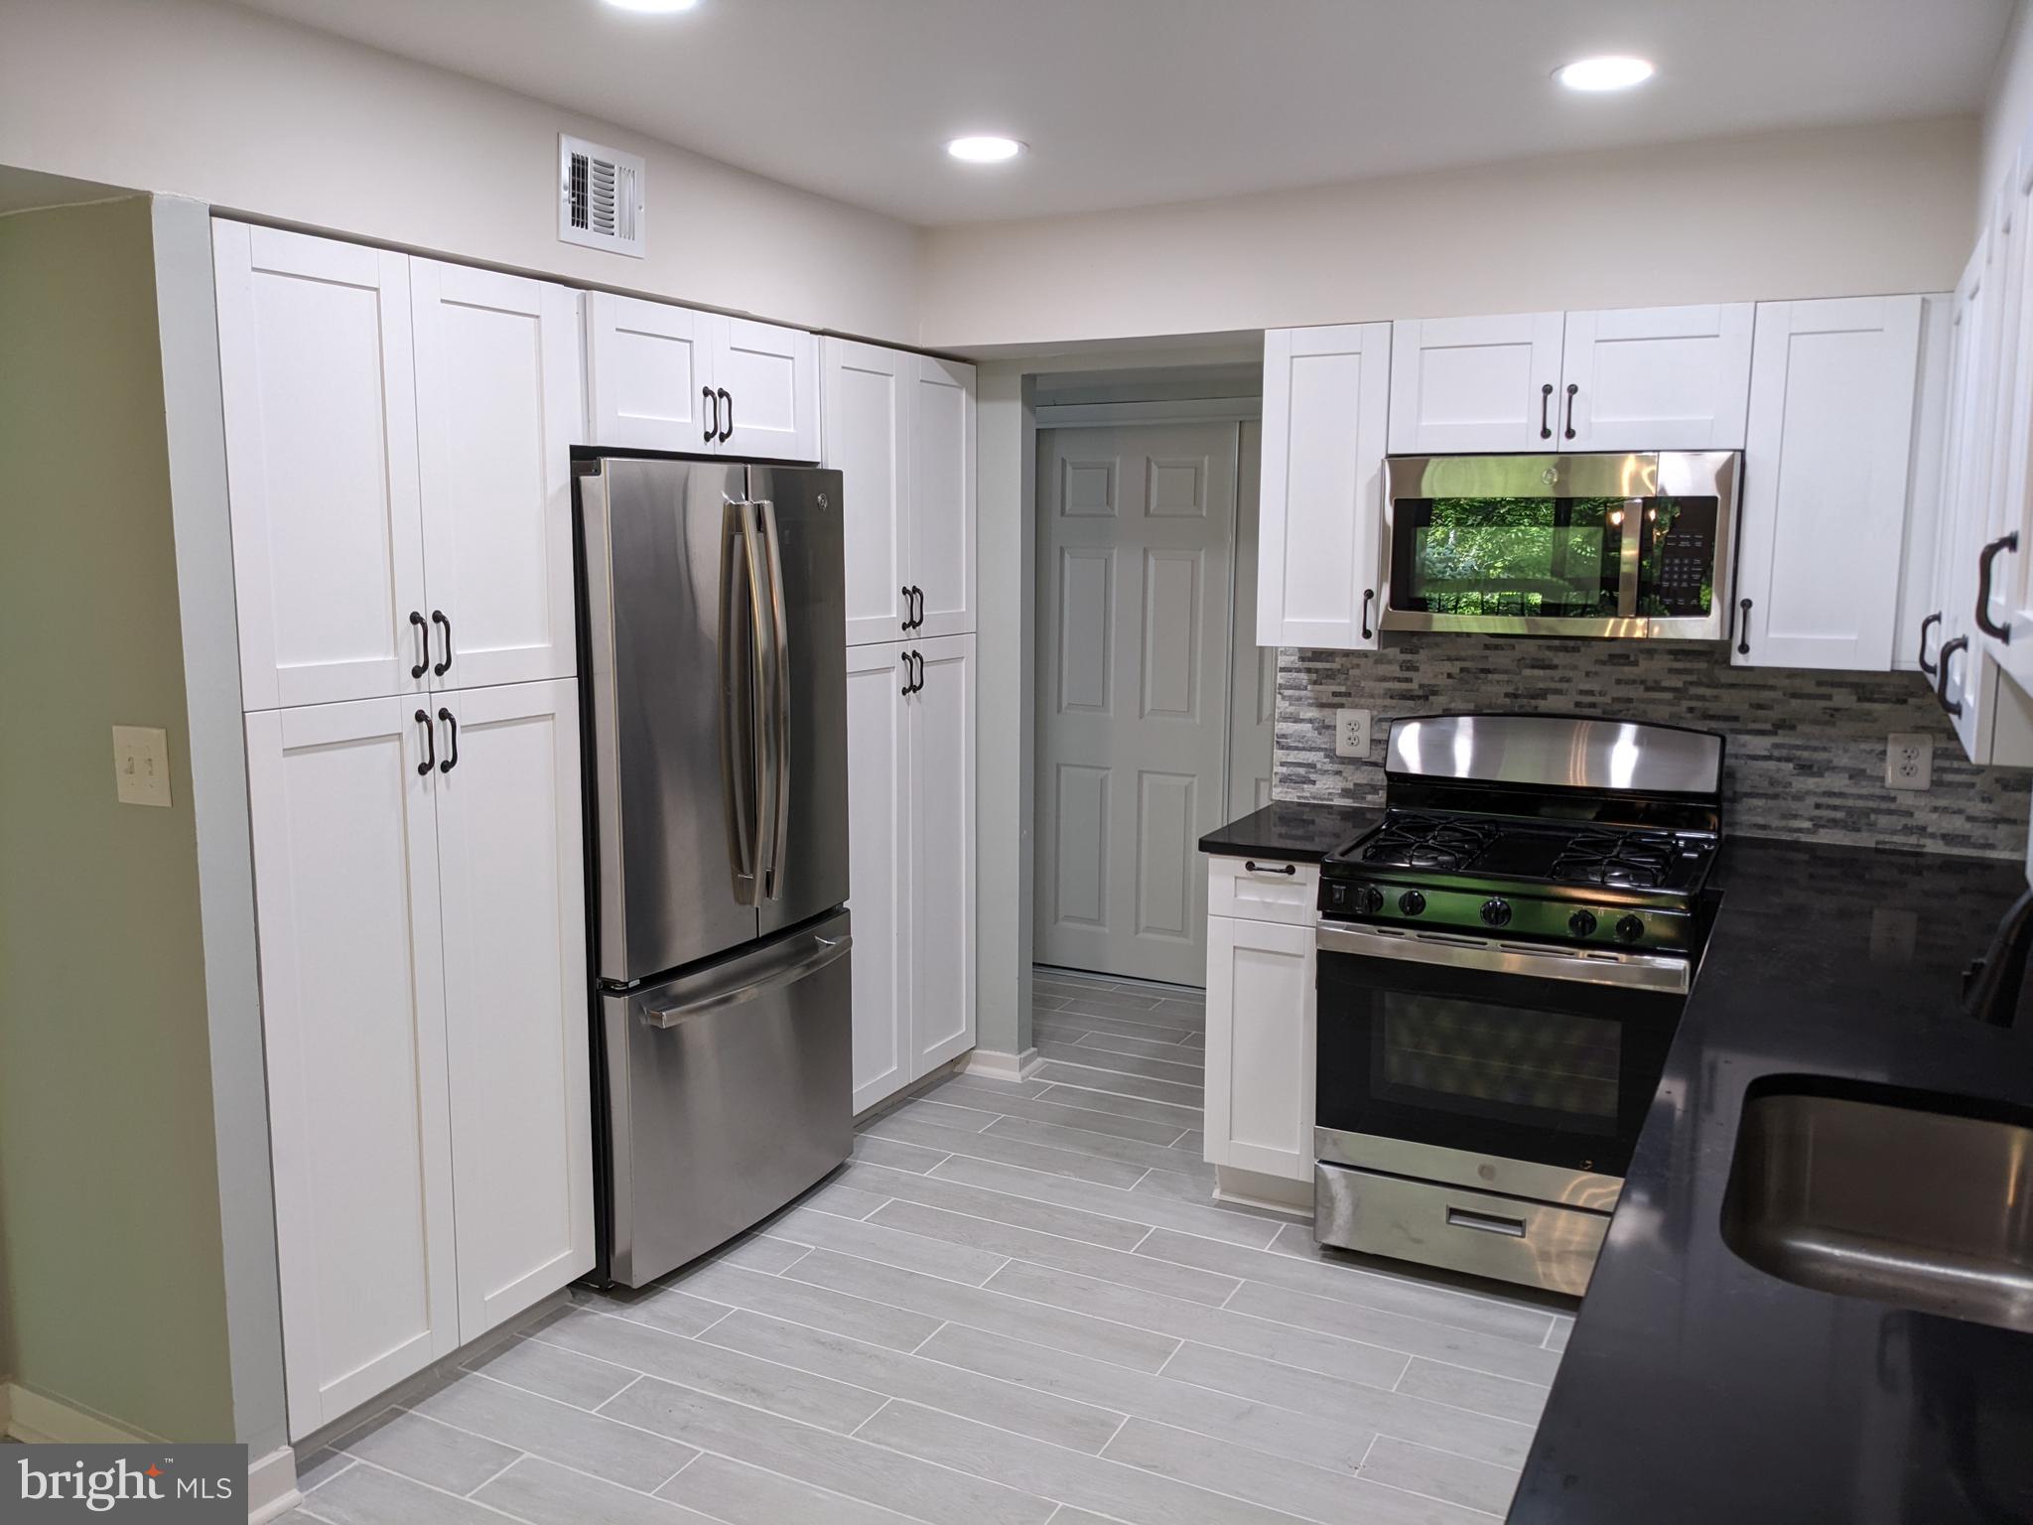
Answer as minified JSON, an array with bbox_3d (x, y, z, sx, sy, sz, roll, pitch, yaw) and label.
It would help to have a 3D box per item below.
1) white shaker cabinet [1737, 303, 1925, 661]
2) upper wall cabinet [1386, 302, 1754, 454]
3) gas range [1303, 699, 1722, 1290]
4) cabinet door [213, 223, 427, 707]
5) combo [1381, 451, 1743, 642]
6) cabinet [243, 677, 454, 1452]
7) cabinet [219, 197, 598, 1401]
[{"bbox_3d":[1.758,-0.597,3.451,0.304,0.759,0.326,4,9,27],"label":"white shaker cabinet"},{"bbox_3d":[1.283,-0.859,3.659,0.763,0.300,0.322,5,9,27],"label":"upper wall cabinet"},{"bbox_3d":[1.169,0.527,3.676,0.760,1.199,0.720,4,9,27],"label":"gas range"},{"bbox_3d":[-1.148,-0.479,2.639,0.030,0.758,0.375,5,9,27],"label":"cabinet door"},{"bbox_3d":[1.268,-0.502,3.679,0.758,0.408,0.400,5,9,27],"label":"combo"},{"bbox_3d":[-1.157,0.520,2.788,0.024,1.258,0.377,4,9,27],"label":"cabinet"},{"bbox_3d":[-1.327,0.144,3.041,0.620,2.116,0.765,4,9,27],"label":"cabinet"}]

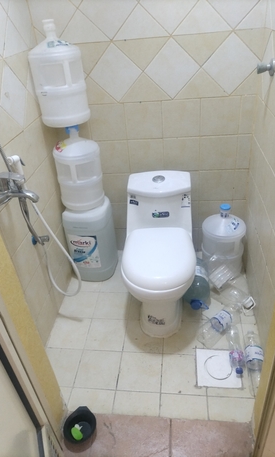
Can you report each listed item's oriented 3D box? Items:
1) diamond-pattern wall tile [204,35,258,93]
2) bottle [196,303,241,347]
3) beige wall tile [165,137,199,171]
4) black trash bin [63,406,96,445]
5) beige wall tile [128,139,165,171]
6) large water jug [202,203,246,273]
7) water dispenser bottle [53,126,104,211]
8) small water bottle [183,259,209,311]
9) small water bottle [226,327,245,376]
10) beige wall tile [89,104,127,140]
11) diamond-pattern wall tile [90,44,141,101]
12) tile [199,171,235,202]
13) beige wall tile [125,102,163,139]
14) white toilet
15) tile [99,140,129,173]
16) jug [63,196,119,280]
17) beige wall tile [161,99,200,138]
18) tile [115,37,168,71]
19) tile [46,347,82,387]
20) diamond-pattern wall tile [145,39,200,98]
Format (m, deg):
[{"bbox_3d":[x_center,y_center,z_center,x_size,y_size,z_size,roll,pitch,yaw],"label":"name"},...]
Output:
[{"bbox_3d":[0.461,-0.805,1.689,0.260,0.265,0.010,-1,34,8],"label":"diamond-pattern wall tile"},{"bbox_3d":[0.441,0.496,1.802,0.088,0.088,0.325,24,45,36],"label":"bottle"},{"bbox_3d":[0.256,-0.424,1.975,0.200,0.200,0.010,-1,35,8],"label":"beige wall tile"},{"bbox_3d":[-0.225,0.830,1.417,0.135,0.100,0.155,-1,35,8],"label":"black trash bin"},{"bbox_3d":[0.054,-0.422,2.007,0.201,0.201,0.010,-1,34,8],"label":"beige wall tile"},{"bbox_3d":[0.519,0.066,2.076,0.258,0.468,0.258,-1,35,8],"label":"large water jug"},{"bbox_3d":[-0.325,-0.350,1.903,0.254,0.459,0.254,2,38,6],"label":"water dispenser bottle"},{"bbox_3d":[0.337,0.320,1.985,0.152,0.152,0.342,-2,34,6],"label":"small water bottle"},{"bbox_3d":[0.473,0.582,1.645,0.067,0.067,0.239,-2,36,7],"label":"small water bottle"},{"bbox_3d":[-0.167,-0.590,1.921,0.201,0.201,0.010,-1,34,8],"label":"beige wall tile"},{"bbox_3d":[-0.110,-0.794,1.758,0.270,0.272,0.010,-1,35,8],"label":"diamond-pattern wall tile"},{"bbox_3d":[0.469,-0.252,2.026,0.198,0.198,0.012,-1,34,8],"label":"tile"},{"bbox_3d":[0.035,-0.585,1.861,0.198,0.198,0.012,-1,34,8],"label":"beige wall tile"},{"bbox_3d":[0.127,0.130,1.854,0.370,0.624,0.709,-1,34,7],"label":"white toilet"},{"bbox_3d":[-0.149,-0.421,2.035,0.201,0.201,0.010,-1,34,8],"label":"tile"},{"bbox_3d":[-0.279,0.062,2.136,0.255,0.477,0.263,-1,34,8],"label":"jug"},{"bbox_3d":[0.239,-0.594,1.864,0.201,0.201,0.010,-1,34,8],"label":"beige wall tile"},{"bbox_3d":[0.026,-0.847,1.686,0.277,0.143,0.012,-1,34,8],"label":"tile"},{"bbox_3d":[-0.382,0.689,1.692,0.198,0.012,0.198,-1,36,8],"label":"tile"},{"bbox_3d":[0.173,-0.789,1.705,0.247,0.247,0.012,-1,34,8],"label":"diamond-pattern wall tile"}]

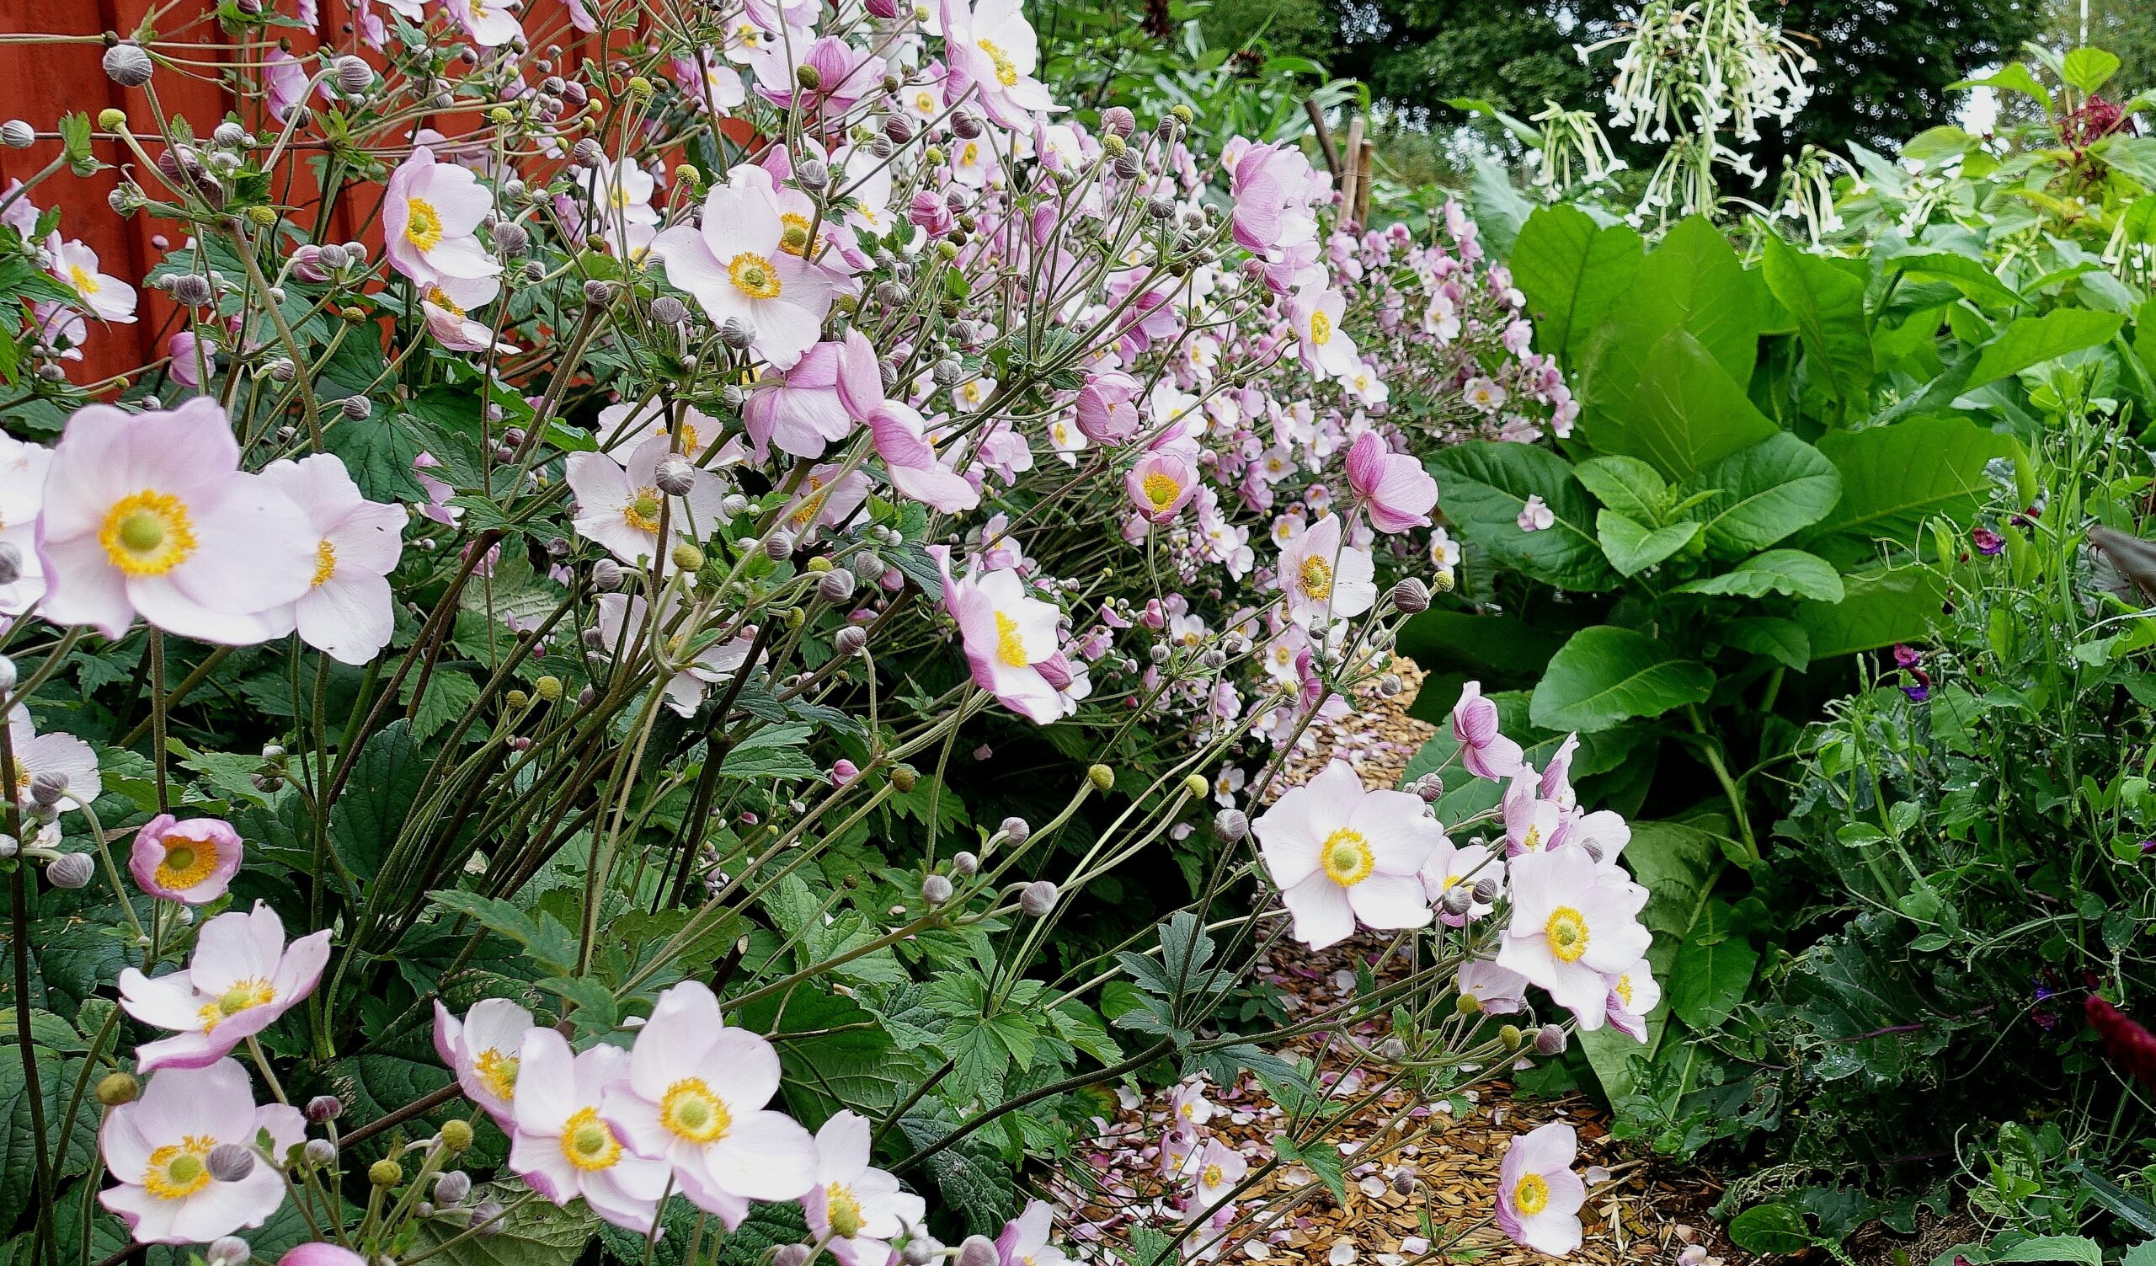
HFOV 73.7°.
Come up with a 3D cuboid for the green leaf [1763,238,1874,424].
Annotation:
[{"bbox_3d":[1.488,-0.605,2.900,0.180,0.380,0.130,-17,-6,13],"label":"green leaf"}]

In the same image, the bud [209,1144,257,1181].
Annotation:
[{"bbox_3d":[-0.279,0.175,0.475,0.015,0.013,0.013,-9,0,-12],"label":"bud"}]

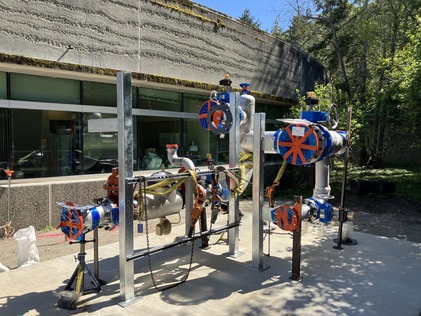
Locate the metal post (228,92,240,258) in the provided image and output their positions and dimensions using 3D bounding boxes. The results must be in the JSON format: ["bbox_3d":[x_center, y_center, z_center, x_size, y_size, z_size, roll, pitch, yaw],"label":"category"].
[{"bbox_3d":[0.326,0.215,4.500,0.105,2.127,0.105,3,5,42],"label":"metal post"}]

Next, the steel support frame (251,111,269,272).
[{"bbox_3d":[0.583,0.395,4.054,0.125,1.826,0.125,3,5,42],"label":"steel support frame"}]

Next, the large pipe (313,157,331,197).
[{"bbox_3d":[1.408,0.246,4.300,0.180,0.530,0.180,3,5,42],"label":"large pipe"}]

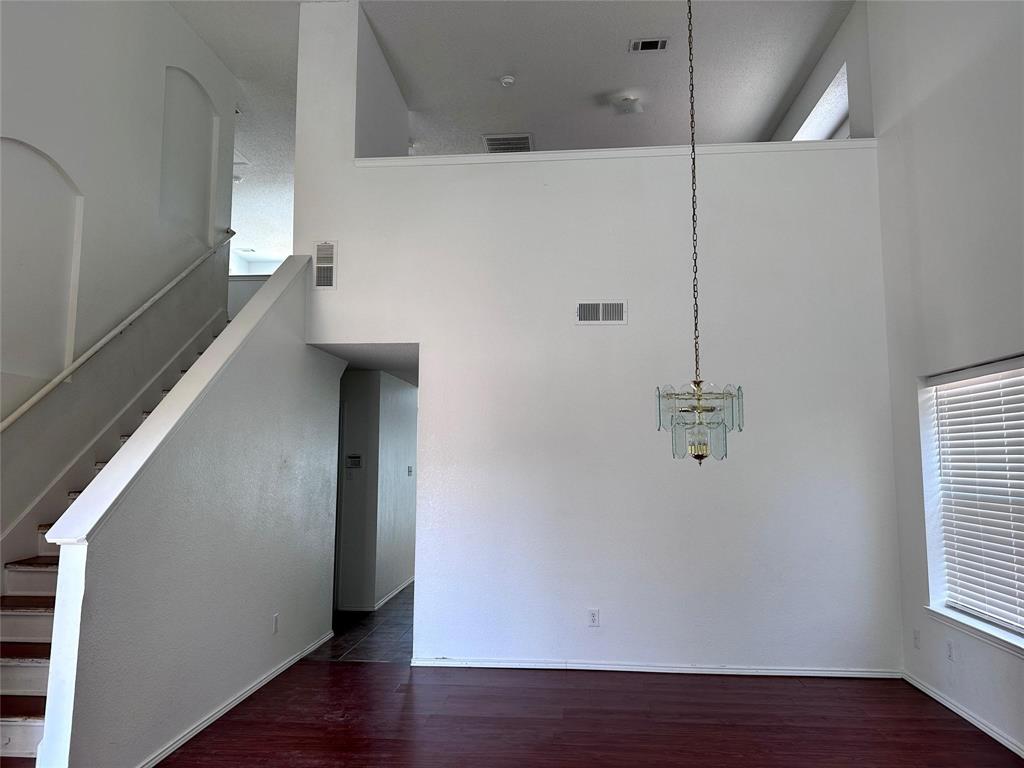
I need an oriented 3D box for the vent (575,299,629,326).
[{"bbox_3d":[0.693,-0.552,5.463,0.395,0.200,0.020,0,-6,5],"label":"vent"}]

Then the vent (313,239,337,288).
[{"bbox_3d":[-1.507,-0.956,5.706,0.205,0.400,0.020,0,-6,5],"label":"vent"}]

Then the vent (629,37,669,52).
[{"bbox_3d":[1.245,-3.077,6.468,0.350,0.020,0.205,0,-6,5],"label":"vent"}]

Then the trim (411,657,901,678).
[{"bbox_3d":[0.999,2.059,5.152,3.516,0.068,0.016,0,-6,5],"label":"trim"}]

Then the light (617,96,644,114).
[{"bbox_3d":[1.244,-2.923,7.451,0.300,0.110,0.300,0,-6,5],"label":"light"}]

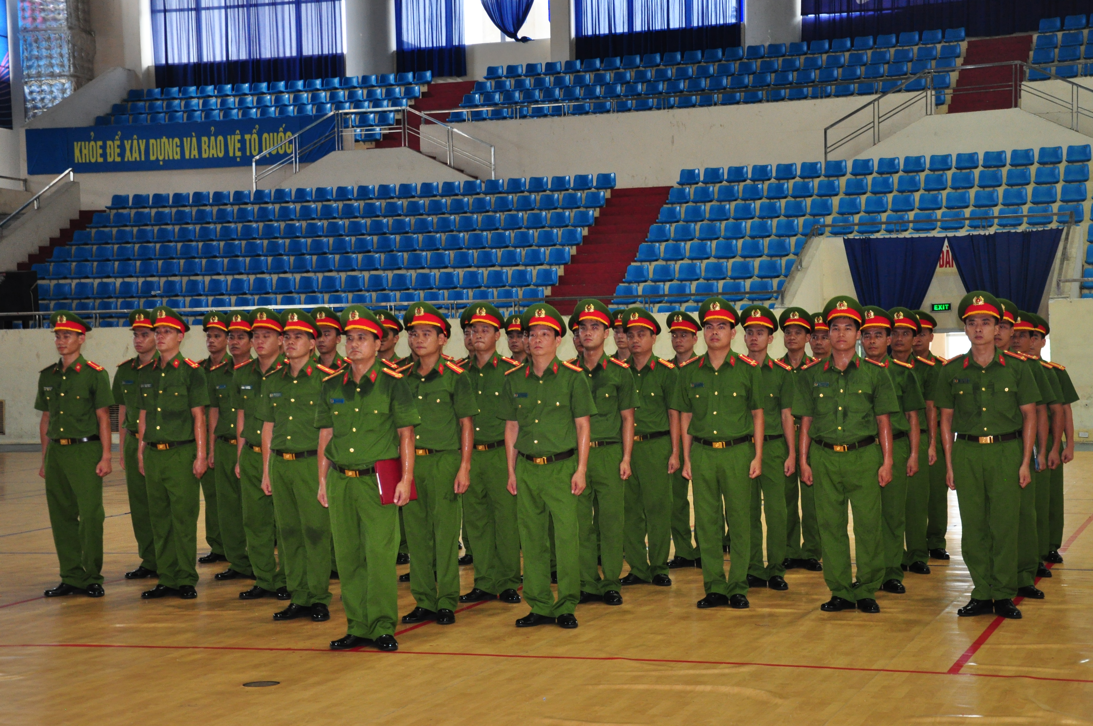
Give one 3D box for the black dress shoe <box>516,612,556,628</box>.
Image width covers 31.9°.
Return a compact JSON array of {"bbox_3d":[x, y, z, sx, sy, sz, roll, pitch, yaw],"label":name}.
[{"bbox_3d":[-0.050,1.372,10.434,0.280,0.102,0.103,-2,1,-42],"label":"black dress shoe"}]

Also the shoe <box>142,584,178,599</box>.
[{"bbox_3d":[-2.452,1.440,12.206,0.285,0.100,0.102,-1,0,-43],"label":"shoe"}]

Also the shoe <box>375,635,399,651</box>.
[{"bbox_3d":[-0.821,1.422,9.915,0.102,0.100,0.285,-1,0,-15],"label":"shoe"}]

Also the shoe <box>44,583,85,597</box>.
[{"bbox_3d":[-3.142,1.465,12.495,0.285,0.100,0.102,-1,0,-40],"label":"shoe"}]

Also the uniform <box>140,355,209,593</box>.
[{"bbox_3d":[-2.363,0.678,12.138,0.500,1.487,0.290,-1,0,19],"label":"uniform"}]

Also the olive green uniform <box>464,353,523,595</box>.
[{"bbox_3d":[-0.327,0.675,11.699,0.520,1.464,0.290,-1,0,19],"label":"olive green uniform"}]

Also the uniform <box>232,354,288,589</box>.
[{"bbox_3d":[-1.747,0.705,12.078,0.560,1.490,0.300,-1,0,20],"label":"uniform"}]

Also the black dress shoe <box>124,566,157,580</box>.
[{"bbox_3d":[-2.801,1.430,13.222,0.102,0.102,0.285,-1,0,43],"label":"black dress shoe"}]

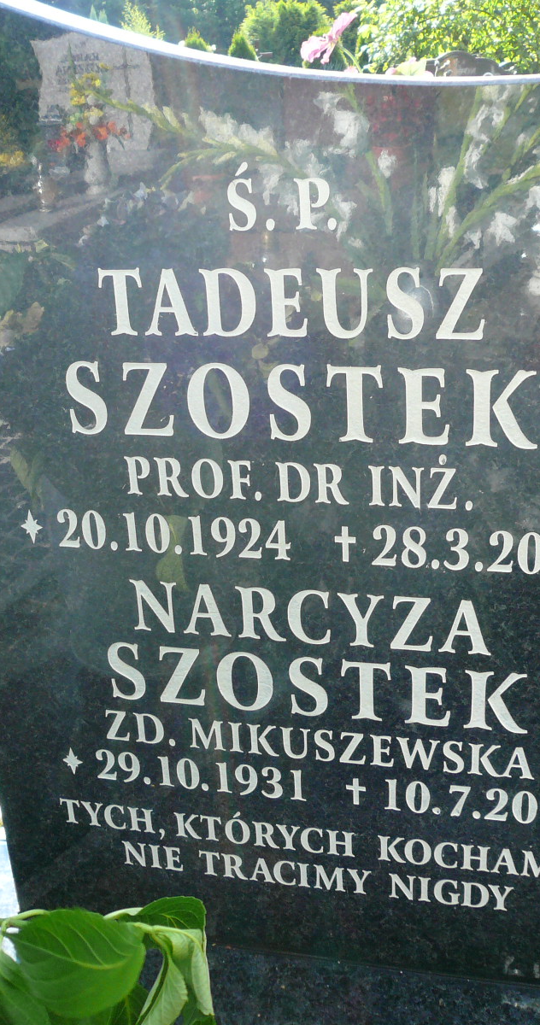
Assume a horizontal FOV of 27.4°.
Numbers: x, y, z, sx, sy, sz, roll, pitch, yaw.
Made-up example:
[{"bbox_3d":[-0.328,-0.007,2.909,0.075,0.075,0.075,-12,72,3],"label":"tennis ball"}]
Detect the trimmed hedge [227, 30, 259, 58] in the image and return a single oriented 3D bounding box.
[{"bbox_3d":[-0.194,-3.433,9.223,0.500,1.100,0.500,-5,24,3],"label":"trimmed hedge"}]

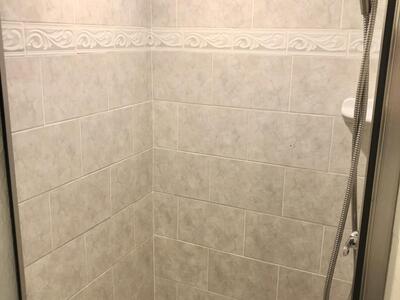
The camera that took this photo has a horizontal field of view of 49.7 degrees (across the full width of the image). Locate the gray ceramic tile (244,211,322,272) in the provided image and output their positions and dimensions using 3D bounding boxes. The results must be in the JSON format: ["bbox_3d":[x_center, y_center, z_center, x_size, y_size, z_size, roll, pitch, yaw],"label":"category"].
[{"bbox_3d":[0.317,0.350,1.671,0.300,0.200,0.020,8,16,24],"label":"gray ceramic tile"}]

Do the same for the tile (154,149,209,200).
[{"bbox_3d":[-0.076,0.102,1.801,0.264,0.200,0.020,8,16,24],"label":"tile"}]

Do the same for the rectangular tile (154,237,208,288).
[{"bbox_3d":[-0.085,0.494,1.908,0.265,0.199,0.012,8,16,24],"label":"rectangular tile"}]

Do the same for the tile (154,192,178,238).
[{"bbox_3d":[-0.148,0.290,1.887,0.118,0.199,0.012,8,16,24],"label":"tile"}]

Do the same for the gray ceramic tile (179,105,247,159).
[{"bbox_3d":[0.051,-0.075,1.694,0.300,0.200,0.020,8,16,24],"label":"gray ceramic tile"}]

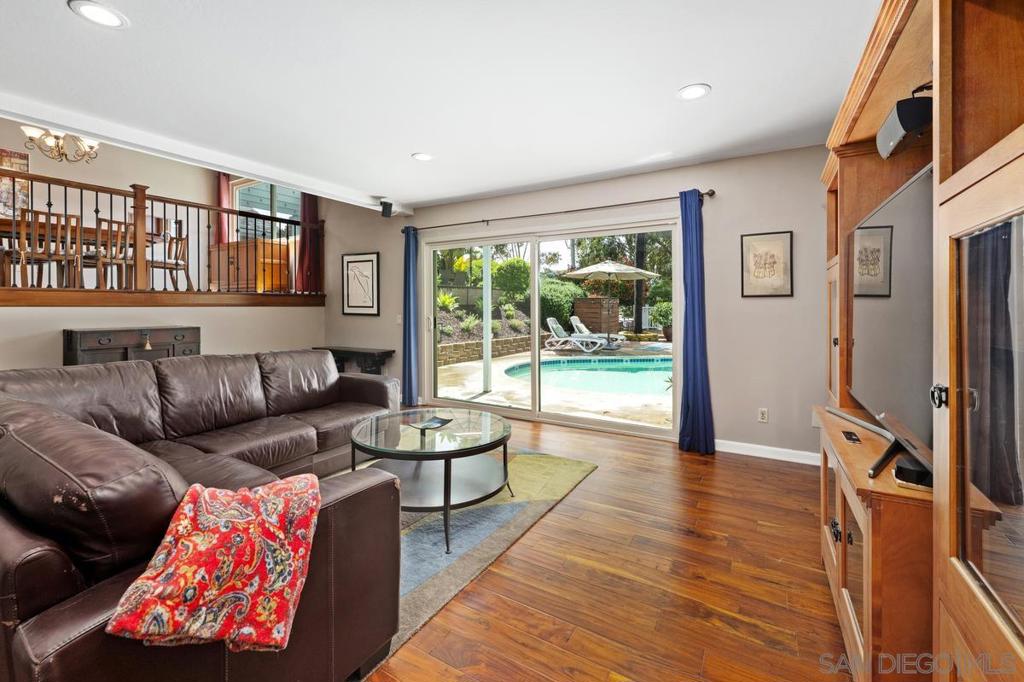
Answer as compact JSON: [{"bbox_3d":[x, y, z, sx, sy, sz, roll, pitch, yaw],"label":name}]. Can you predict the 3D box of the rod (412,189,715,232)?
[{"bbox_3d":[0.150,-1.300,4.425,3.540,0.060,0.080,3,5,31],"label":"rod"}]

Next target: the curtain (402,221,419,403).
[{"bbox_3d":[-1.248,-0.301,5.243,0.170,2.200,0.110,2,4,31],"label":"curtain"}]

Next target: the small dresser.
[{"bbox_3d":[-3.672,0.377,4.176,0.390,1.000,0.930,2,4,30],"label":"small dresser"}]

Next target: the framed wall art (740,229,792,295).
[{"bbox_3d":[2.035,-0.605,3.410,0.350,0.510,0.025,2,4,31],"label":"framed wall art"}]

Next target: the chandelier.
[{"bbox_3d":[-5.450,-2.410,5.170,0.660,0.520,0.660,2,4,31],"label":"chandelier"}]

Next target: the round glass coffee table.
[{"bbox_3d":[-0.463,0.762,2.570,0.950,0.490,0.950,0,3,0],"label":"round glass coffee table"}]

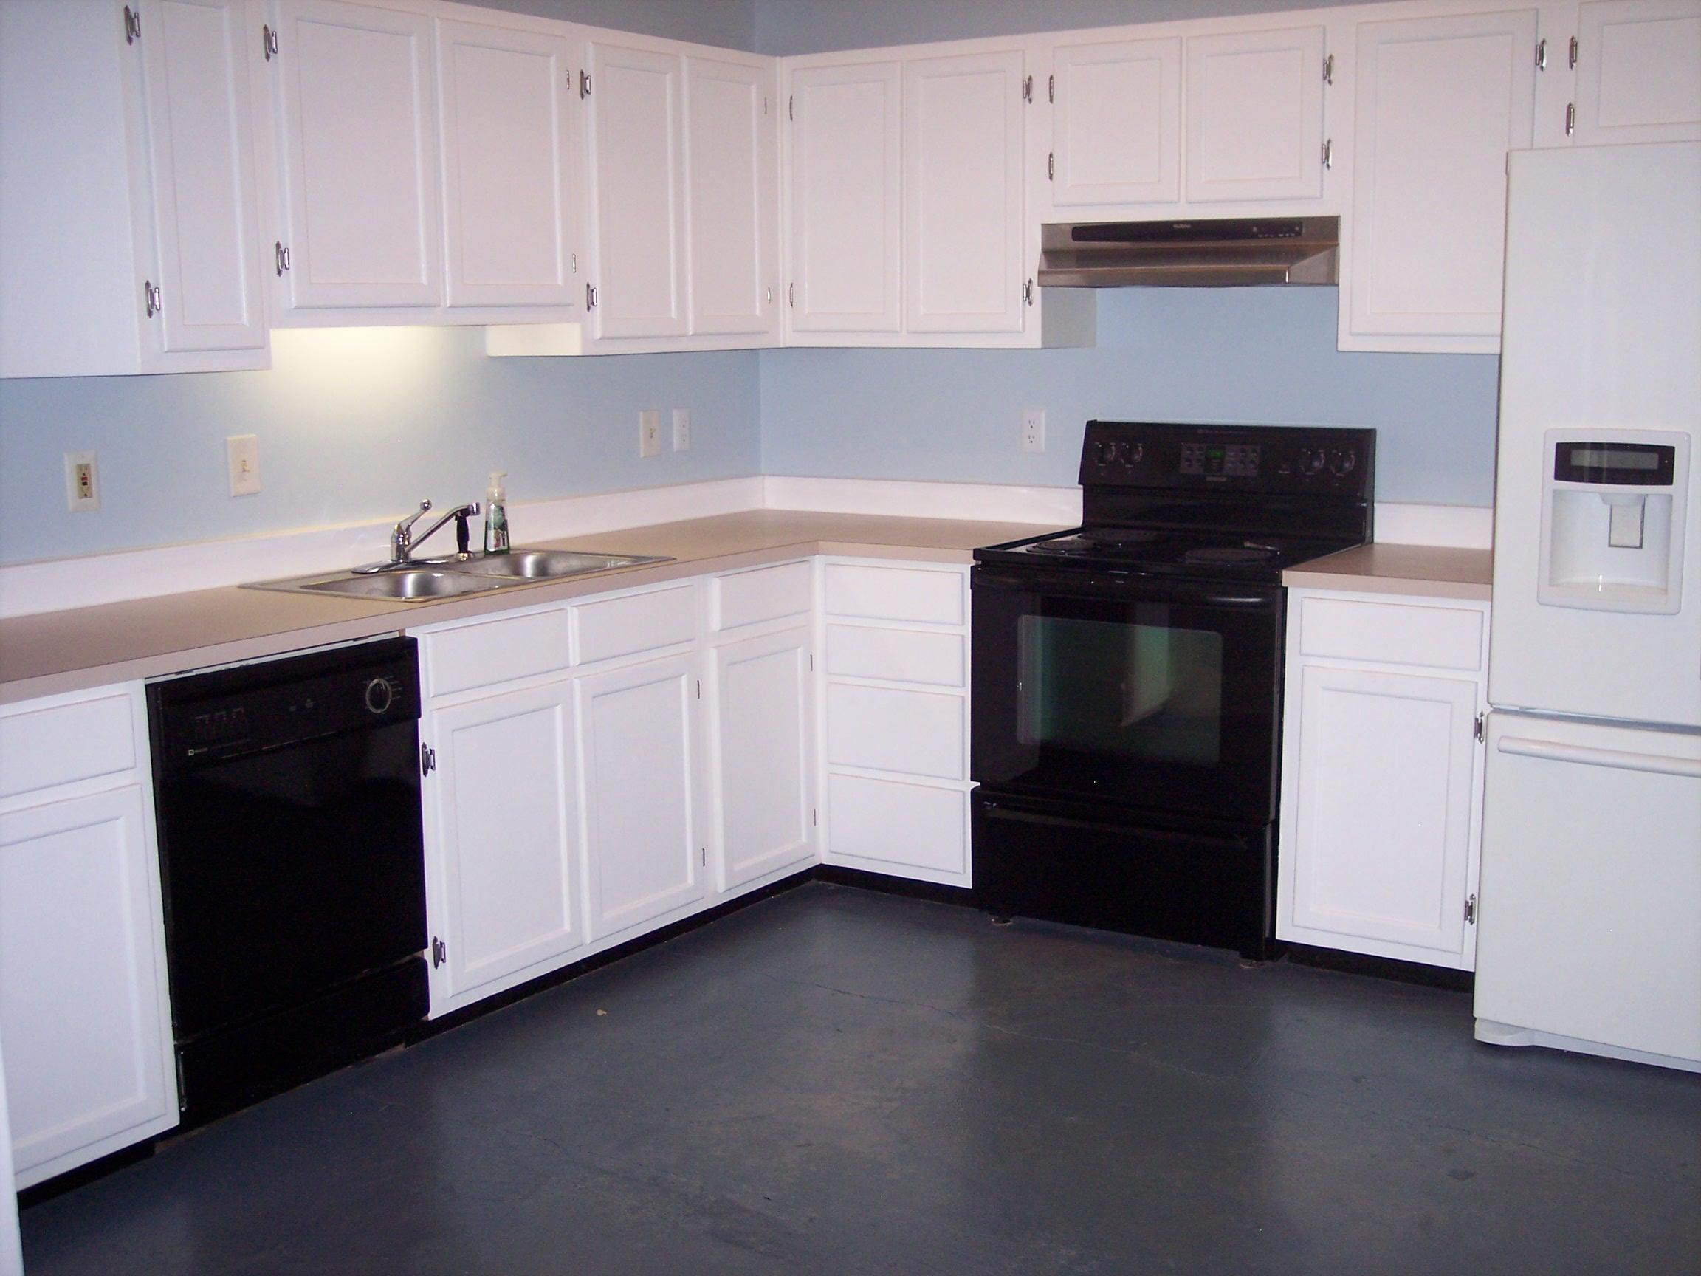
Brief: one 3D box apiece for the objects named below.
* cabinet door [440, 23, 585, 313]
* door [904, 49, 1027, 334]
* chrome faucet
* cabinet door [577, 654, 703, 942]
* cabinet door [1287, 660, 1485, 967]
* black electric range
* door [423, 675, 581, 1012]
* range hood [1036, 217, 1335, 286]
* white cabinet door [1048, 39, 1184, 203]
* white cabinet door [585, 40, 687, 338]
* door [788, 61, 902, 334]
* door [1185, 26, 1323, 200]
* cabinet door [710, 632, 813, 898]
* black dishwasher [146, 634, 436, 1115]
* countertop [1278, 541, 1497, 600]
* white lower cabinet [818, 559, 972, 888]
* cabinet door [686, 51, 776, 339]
[{"bbox_3d":[-0.749,-1.019,4.163,0.025,0.590,0.398,6,11,33],"label":"cabinet door"},{"bbox_3d":[0.285,-1.085,4.715,0.331,0.661,0.025,6,11,33],"label":"door"},{"bbox_3d":[-0.937,-0.233,4.311,0.280,0.163,0.255,6,11,33],"label":"chrome faucet"},{"bbox_3d":[-0.464,0.342,4.224,0.025,0.578,0.398,6,11,33],"label":"cabinet door"},{"bbox_3d":[1.151,0.369,4.139,0.375,0.591,0.022,6,11,33],"label":"cabinet door"},{"bbox_3d":[0.778,0.100,4.666,0.761,1.200,0.680,6,11,33],"label":"black electric range"},{"bbox_3d":[-0.693,0.403,3.884,0.025,0.583,0.406,6,11,33],"label":"door"},{"bbox_3d":[0.836,-0.922,4.608,0.760,0.155,0.465,6,11,33],"label":"range hood"},{"bbox_3d":[0.623,-1.196,4.468,0.322,0.367,0.025,6,11,33],"label":"white cabinet door"},{"bbox_3d":[-0.506,-1.046,4.529,0.025,0.661,0.333,6,11,33],"label":"white cabinet door"},{"bbox_3d":[-0.005,-1.114,4.905,0.331,0.661,0.025,6,11,33],"label":"door"},{"bbox_3d":[0.904,-1.167,4.284,0.321,0.367,0.025,6,11,33],"label":"door"},{"bbox_3d":[-0.213,0.277,4.597,0.025,0.578,0.385,6,11,33],"label":"cabinet door"},{"bbox_3d":[-1.253,0.443,3.718,0.610,0.870,0.610,6,11,33],"label":"black dishwasher"},{"bbox_3d":[1.312,-0.153,4.314,0.471,0.036,0.638,6,11,33],"label":"countertop"},{"bbox_3d":[0.283,0.169,5.068,0.482,0.825,0.625,6,11,33],"label":"white lower cabinet"},{"bbox_3d":[-0.315,-1.095,4.814,0.025,0.661,0.334,6,11,33],"label":"cabinet door"}]

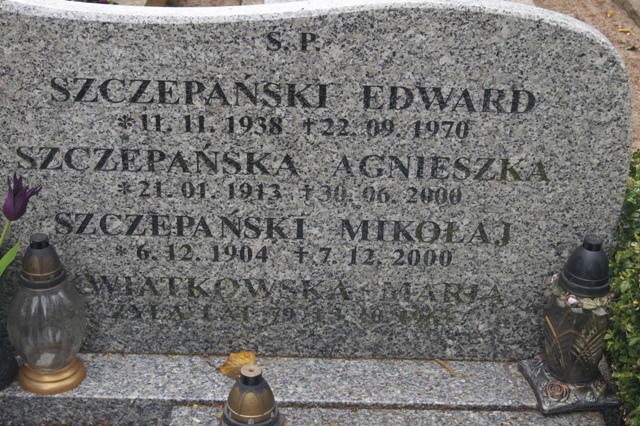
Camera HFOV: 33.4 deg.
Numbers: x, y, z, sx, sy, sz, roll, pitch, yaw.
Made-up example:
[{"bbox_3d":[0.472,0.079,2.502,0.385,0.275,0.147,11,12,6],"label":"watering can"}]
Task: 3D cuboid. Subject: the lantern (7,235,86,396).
[{"bbox_3d":[-0.462,0.161,1.819,0.136,0.279,0.136,1,29,-1],"label":"lantern"}]

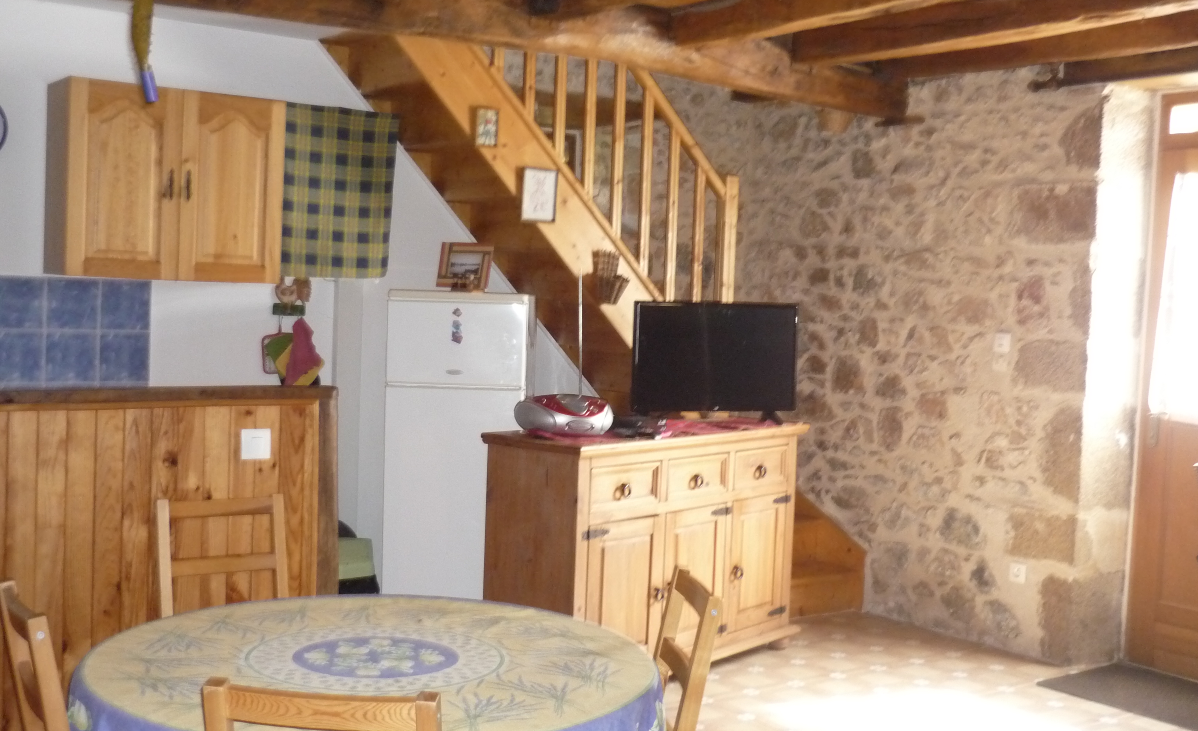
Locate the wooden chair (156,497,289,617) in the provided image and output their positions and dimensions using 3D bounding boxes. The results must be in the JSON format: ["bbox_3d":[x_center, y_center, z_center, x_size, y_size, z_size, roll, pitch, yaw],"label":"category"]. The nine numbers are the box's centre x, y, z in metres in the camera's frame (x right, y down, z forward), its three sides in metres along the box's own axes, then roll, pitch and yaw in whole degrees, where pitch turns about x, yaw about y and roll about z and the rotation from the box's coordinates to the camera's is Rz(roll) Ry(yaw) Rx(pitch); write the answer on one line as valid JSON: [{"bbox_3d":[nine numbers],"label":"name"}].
[{"bbox_3d":[-0.945,0.792,3.471,0.410,0.835,0.450,0,3,-31],"label":"wooden chair"}]

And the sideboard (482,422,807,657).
[{"bbox_3d":[0.211,0.706,5.034,0.454,0.917,1.466,4,3,39],"label":"sideboard"}]

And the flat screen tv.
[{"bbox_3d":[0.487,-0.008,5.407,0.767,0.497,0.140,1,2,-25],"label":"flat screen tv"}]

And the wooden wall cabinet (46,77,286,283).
[{"bbox_3d":[-1.653,-0.683,5.035,0.800,0.706,0.322,0,3,-36],"label":"wooden wall cabinet"}]

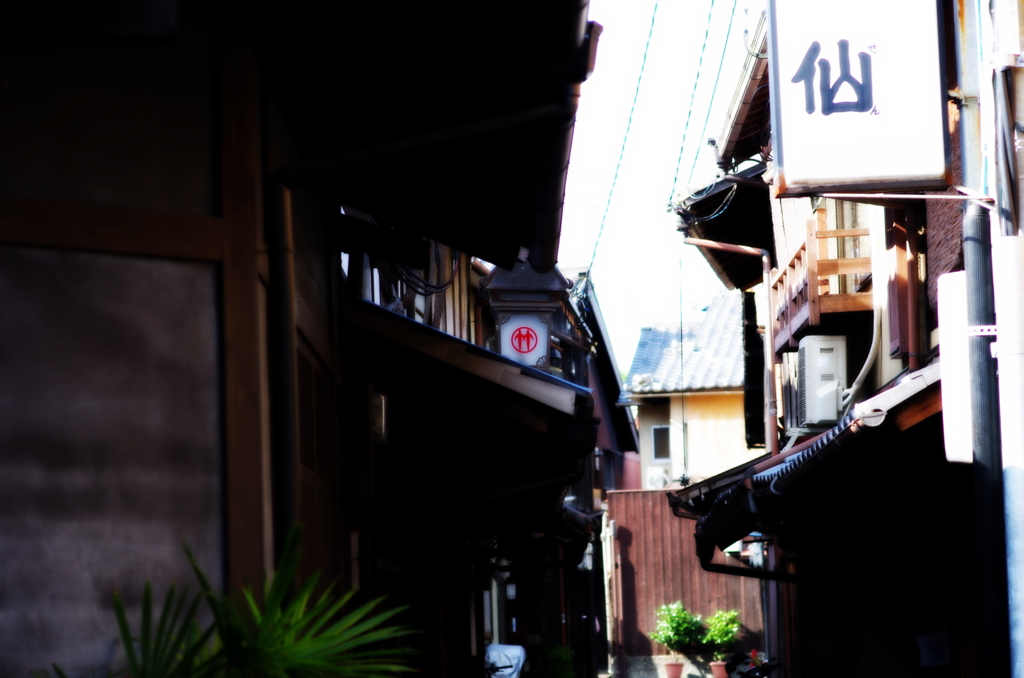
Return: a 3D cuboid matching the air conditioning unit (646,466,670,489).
[{"bbox_3d":[2.759,2.740,57.300,0.290,0.550,0.780,-3,-5,11],"label":"air conditioning unit"}]

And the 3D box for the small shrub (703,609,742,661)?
[{"bbox_3d":[3.445,4.859,49.000,0.630,0.860,0.600,-2,-5,0],"label":"small shrub"}]

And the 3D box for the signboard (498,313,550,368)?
[{"bbox_3d":[0.081,0.016,18.500,0.330,0.360,0.290,-2,-5,0],"label":"signboard"}]

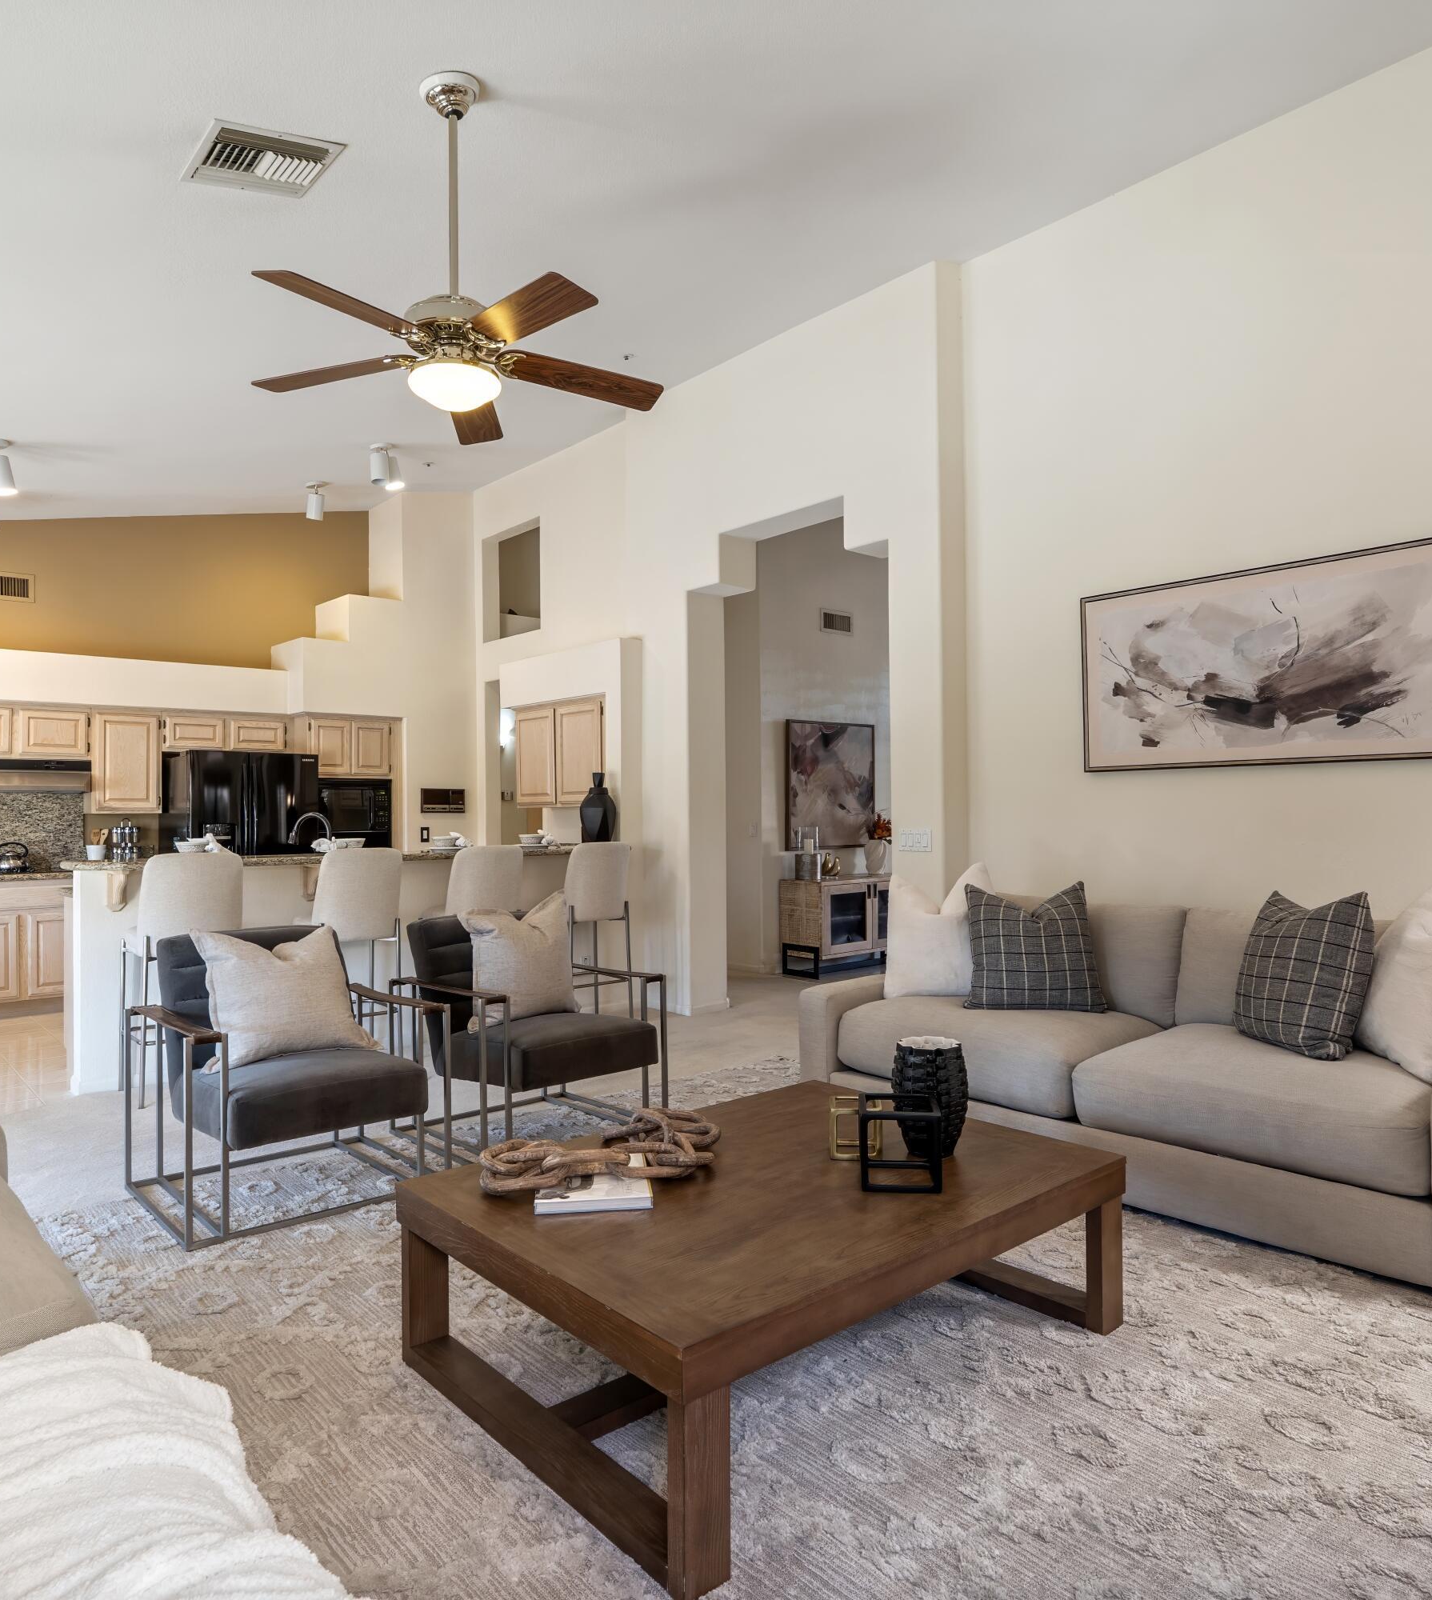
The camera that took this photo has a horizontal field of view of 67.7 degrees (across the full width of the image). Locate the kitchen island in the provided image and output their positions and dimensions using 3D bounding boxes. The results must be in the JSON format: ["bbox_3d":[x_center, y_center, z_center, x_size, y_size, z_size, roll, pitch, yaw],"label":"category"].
[{"bbox_3d":[-2.049,0.837,6.058,3.010,1.095,0.960,0,-1,-42],"label":"kitchen island"}]

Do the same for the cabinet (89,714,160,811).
[{"bbox_3d":[-4.310,-0.264,7.736,0.460,0.720,0.320,0,-1,-42],"label":"cabinet"}]

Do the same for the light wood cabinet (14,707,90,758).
[{"bbox_3d":[-4.642,-0.463,7.416,0.442,0.340,0.320,0,-1,-41],"label":"light wood cabinet"}]

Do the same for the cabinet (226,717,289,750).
[{"bbox_3d":[-3.661,-0.500,8.389,0.464,0.256,0.330,1,-1,-44],"label":"cabinet"}]

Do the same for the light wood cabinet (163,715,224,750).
[{"bbox_3d":[-3.967,-0.495,8.014,0.440,0.282,0.320,0,-1,-41],"label":"light wood cabinet"}]

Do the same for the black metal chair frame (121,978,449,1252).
[{"bbox_3d":[-1.513,1.040,3.753,0.853,0.640,0.772,0,-1,-41],"label":"black metal chair frame"}]

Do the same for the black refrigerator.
[{"bbox_3d":[-3.577,0.559,7.952,0.915,1.775,0.860,1,-1,-44],"label":"black refrigerator"}]

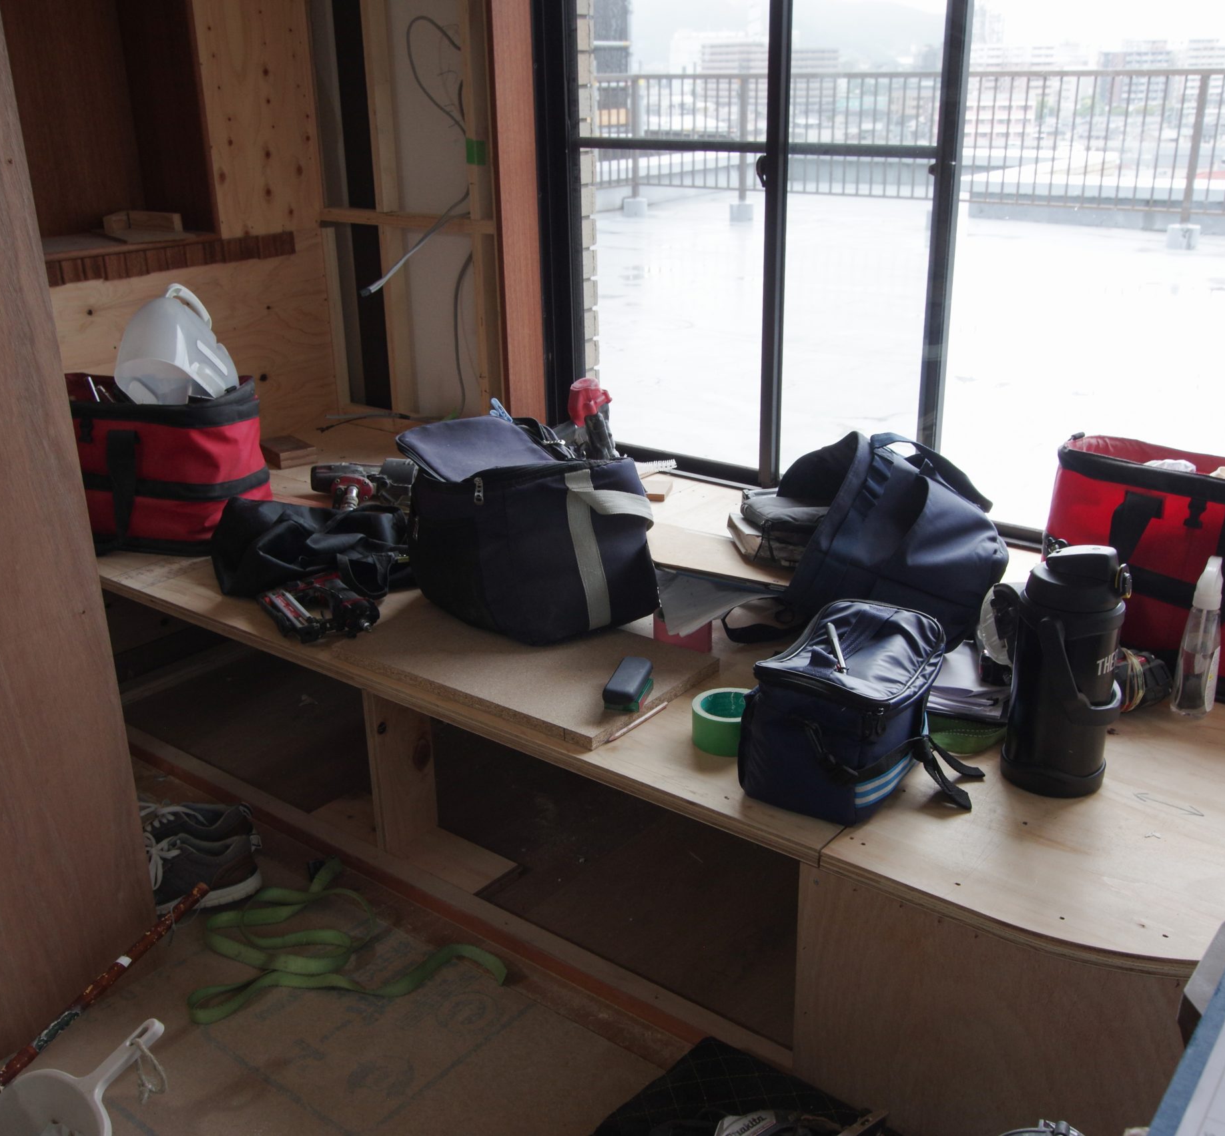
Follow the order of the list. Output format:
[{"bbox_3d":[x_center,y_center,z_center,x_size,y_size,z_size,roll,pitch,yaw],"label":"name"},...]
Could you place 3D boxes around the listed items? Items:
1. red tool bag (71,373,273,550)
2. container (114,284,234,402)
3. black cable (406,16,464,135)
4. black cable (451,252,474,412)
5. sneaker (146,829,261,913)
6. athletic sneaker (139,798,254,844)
[{"bbox_3d":[-0.924,-0.207,2.474,0.450,0.280,0.245,3,22,12],"label":"red tool bag"},{"bbox_3d":[-0.825,-0.417,2.430,0.155,0.170,0.205,-1,-13,2],"label":"container"},{"bbox_3d":[-0.385,-1.065,2.773,0.170,0.245,0.060,15,26,36],"label":"black cable"},{"bbox_3d":[-0.342,-0.537,2.973,0.078,0.390,0.035,15,26,36],"label":"black cable"},{"bbox_3d":[-0.692,0.459,1.966,0.287,0.104,0.105,-4,21,-7],"label":"sneaker"},{"bbox_3d":[-0.724,0.429,2.046,0.287,0.104,0.105,-3,21,-5],"label":"athletic sneaker"}]

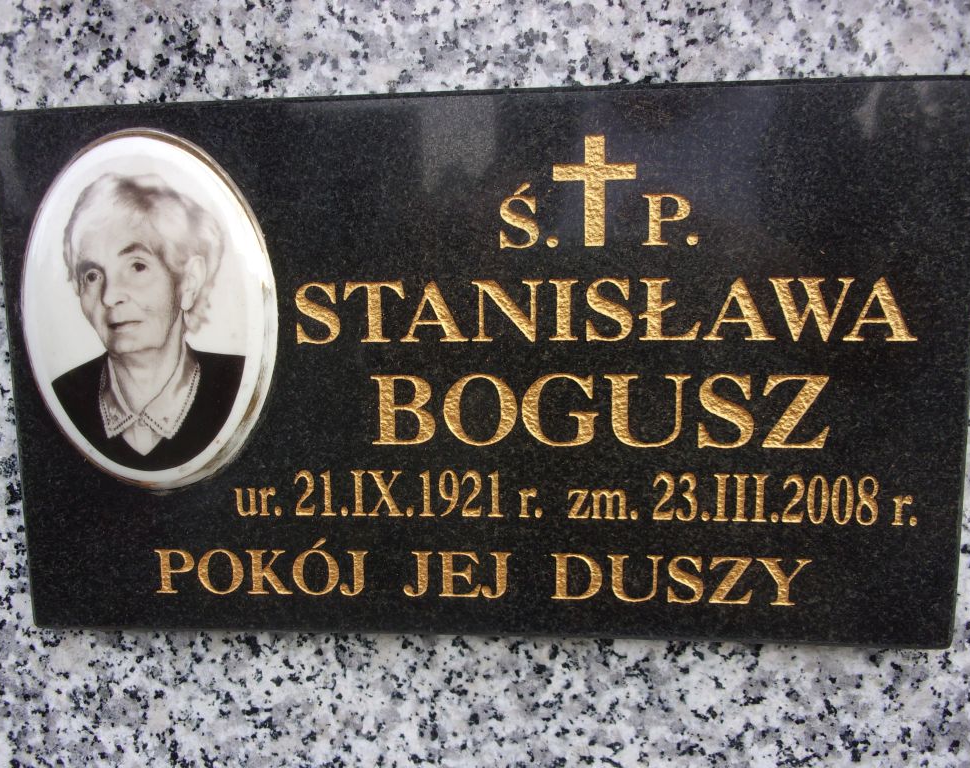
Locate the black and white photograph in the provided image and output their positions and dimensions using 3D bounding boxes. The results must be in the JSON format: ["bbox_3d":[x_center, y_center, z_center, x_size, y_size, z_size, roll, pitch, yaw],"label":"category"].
[{"bbox_3d":[-0.142,-0.030,0.344,0.110,0.150,0.013,0,7,5],"label":"black and white photograph"}]

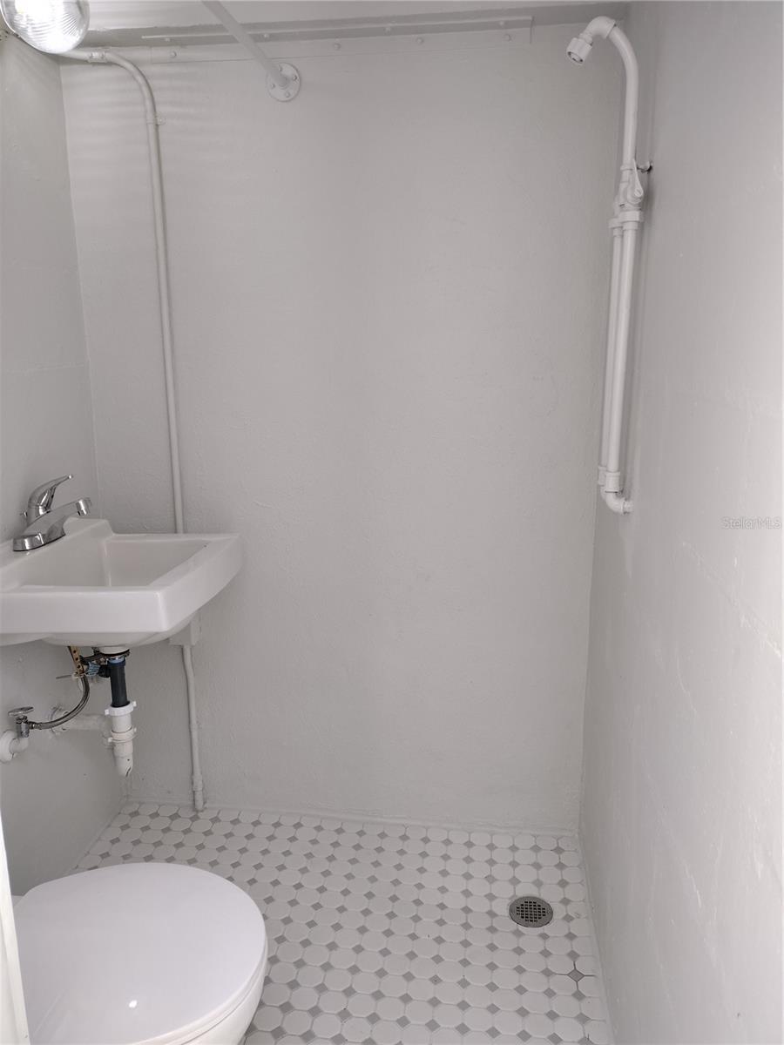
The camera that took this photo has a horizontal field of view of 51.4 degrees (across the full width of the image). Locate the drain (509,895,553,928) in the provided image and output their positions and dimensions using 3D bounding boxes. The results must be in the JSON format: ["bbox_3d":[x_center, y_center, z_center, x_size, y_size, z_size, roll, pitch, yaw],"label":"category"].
[{"bbox_3d":[0.325,0.912,1.901,0.104,0.010,0.104,1,13,7],"label":"drain"}]

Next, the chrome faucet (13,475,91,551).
[{"bbox_3d":[-0.707,-0.026,1.723,0.157,0.145,0.150,1,13,7],"label":"chrome faucet"}]

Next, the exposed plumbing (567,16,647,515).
[{"bbox_3d":[0.357,-0.410,1.395,0.145,0.810,0.105,1,13,7],"label":"exposed plumbing"}]

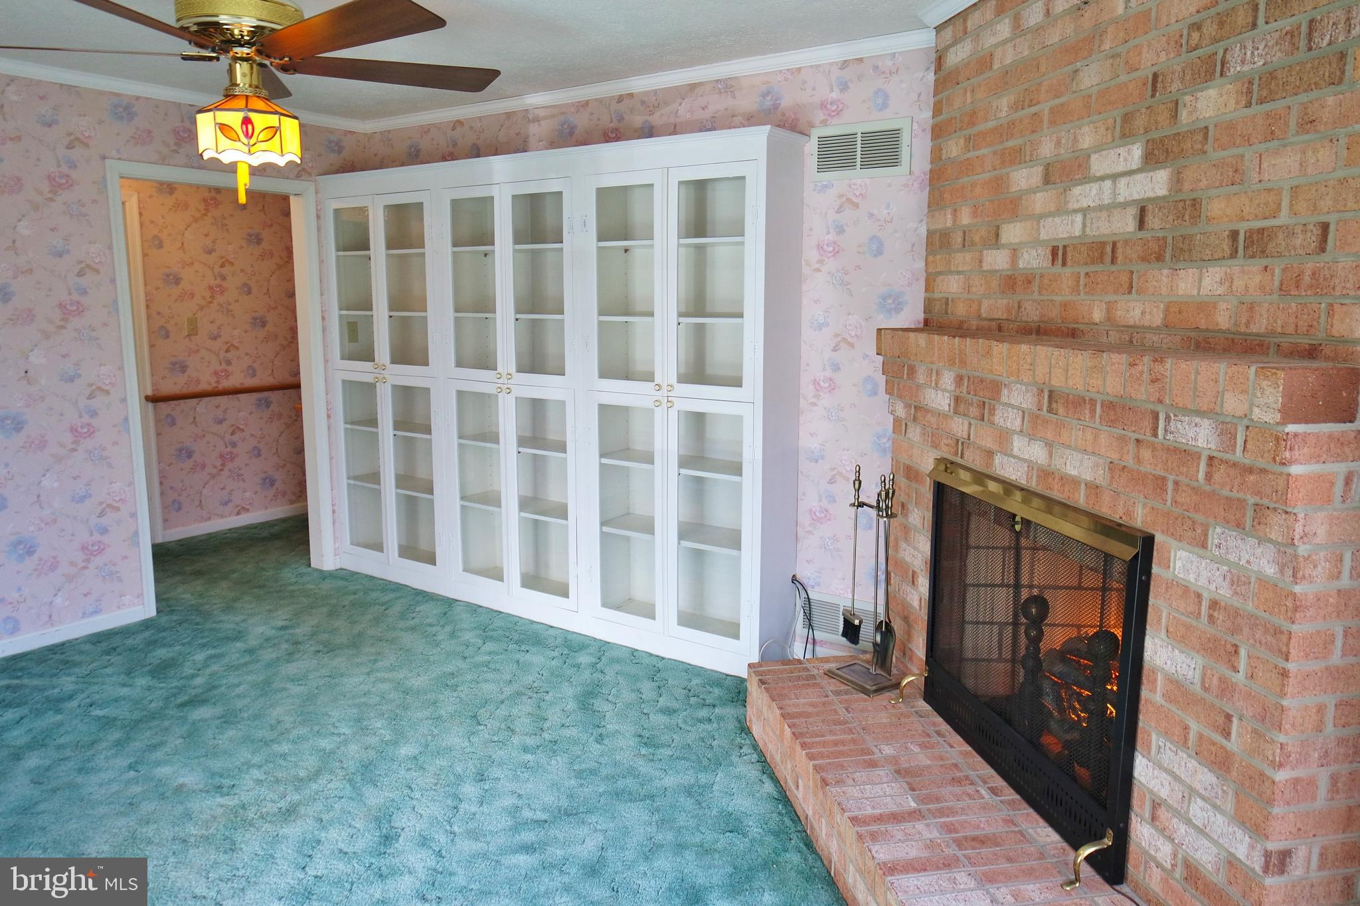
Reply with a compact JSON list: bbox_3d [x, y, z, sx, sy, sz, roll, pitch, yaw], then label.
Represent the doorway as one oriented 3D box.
[{"bbox_3d":[-2.288,-0.331,4.602,0.140,2.114,1.031,7,12,34],"label":"doorway"}]

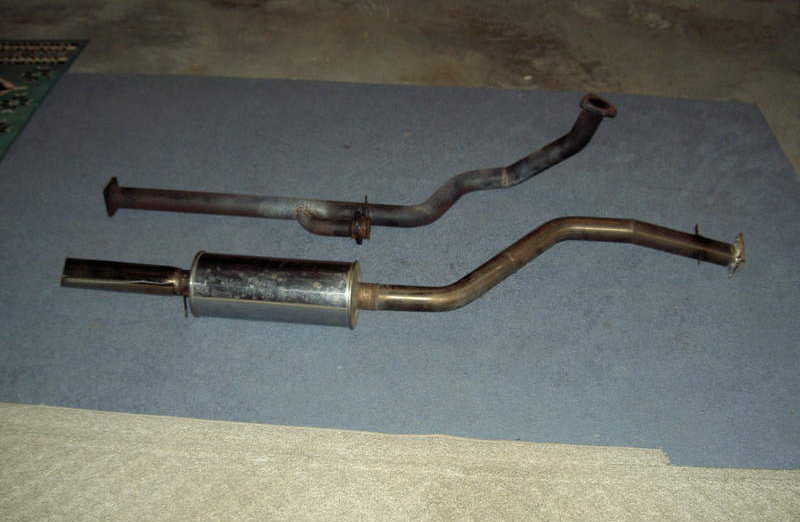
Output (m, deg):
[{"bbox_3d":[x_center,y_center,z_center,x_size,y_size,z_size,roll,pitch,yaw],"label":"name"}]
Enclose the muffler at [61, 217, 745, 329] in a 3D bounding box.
[{"bbox_3d":[0.019,0.020,2.476,1.929,0.180,0.378,-3,37,-6],"label":"muffler"}]

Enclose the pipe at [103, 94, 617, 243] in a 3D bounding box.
[{"bbox_3d":[-0.105,-0.279,2.774,1.632,0.305,0.407,-3,37,-6],"label":"pipe"}]

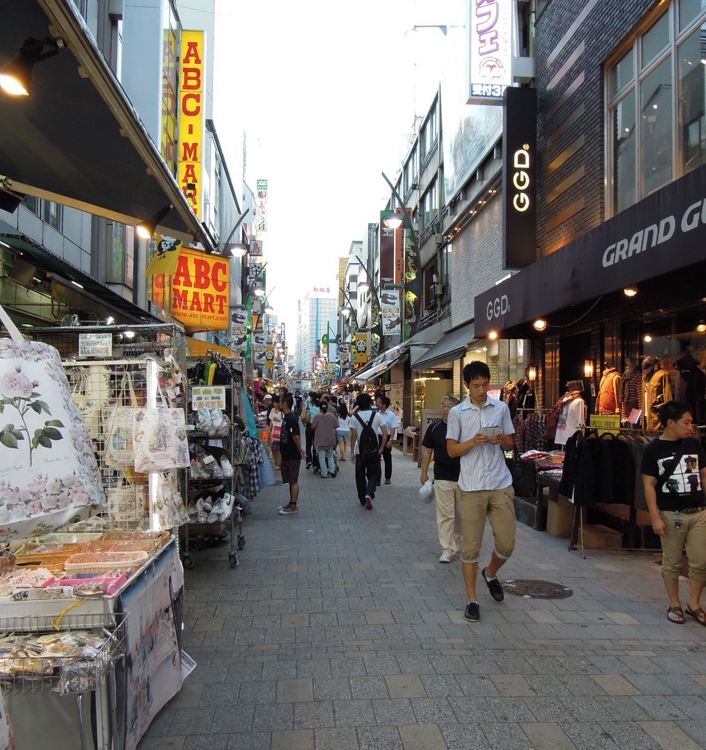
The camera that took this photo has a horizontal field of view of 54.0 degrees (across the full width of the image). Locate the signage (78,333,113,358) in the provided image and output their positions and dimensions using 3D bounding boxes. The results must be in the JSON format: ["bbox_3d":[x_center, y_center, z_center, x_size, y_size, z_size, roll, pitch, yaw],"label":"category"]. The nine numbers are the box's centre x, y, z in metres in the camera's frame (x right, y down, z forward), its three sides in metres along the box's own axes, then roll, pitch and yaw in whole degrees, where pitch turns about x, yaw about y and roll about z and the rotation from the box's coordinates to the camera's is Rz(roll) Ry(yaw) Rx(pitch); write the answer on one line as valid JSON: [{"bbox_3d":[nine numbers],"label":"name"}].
[{"bbox_3d":[-2.356,-0.270,6.350,0.303,0.211,0.010,0,-2,3],"label":"signage"}]

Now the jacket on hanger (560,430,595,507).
[{"bbox_3d":[2.461,1.025,7.600,0.200,0.820,0.470,1,-2,-13],"label":"jacket on hanger"}]

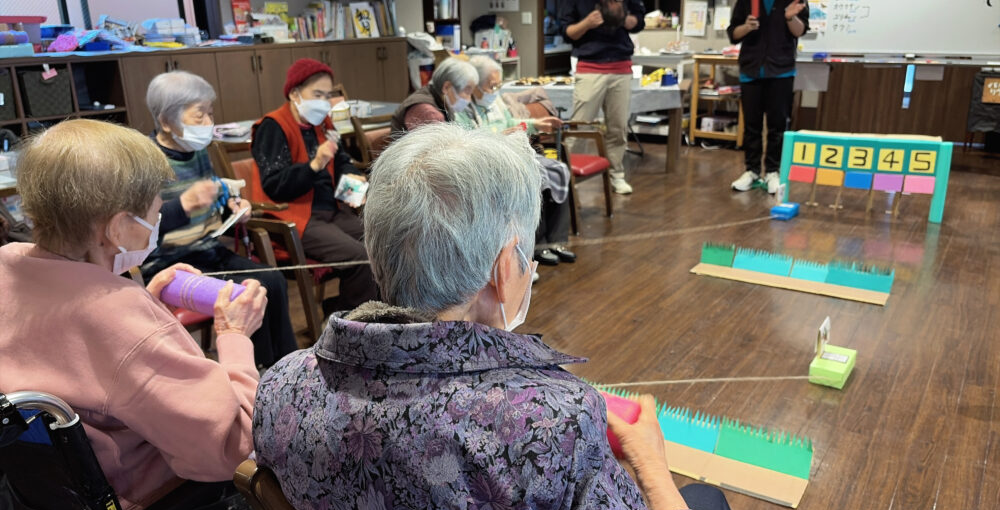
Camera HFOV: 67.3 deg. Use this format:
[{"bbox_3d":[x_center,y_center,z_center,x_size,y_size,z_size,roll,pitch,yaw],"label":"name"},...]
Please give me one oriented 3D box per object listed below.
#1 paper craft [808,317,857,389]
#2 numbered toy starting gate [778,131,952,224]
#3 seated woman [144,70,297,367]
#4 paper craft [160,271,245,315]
[{"bbox_3d":[1.216,0.349,2.723,0.113,0.185,0.222,11,22,34],"label":"paper craft"},{"bbox_3d":[2.324,-0.516,4.825,0.961,0.487,0.150,10,21,31],"label":"numbered toy starting gate"},{"bbox_3d":[-0.903,-0.029,2.492,0.700,1.133,0.520,8,20,25],"label":"seated woman"},{"bbox_3d":[-0.472,0.061,1.200,0.138,0.061,0.061,12,-8,8],"label":"paper craft"}]

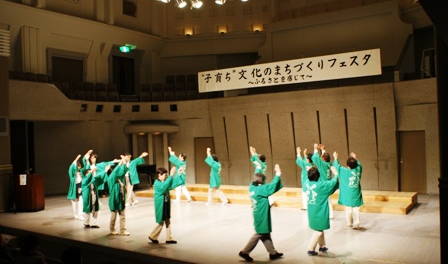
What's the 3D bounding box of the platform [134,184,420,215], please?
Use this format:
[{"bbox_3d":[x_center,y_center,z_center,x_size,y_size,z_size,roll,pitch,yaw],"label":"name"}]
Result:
[{"bbox_3d":[1.143,2.058,13.371,9.162,0.297,1.870,-2,-1,32],"label":"platform"}]

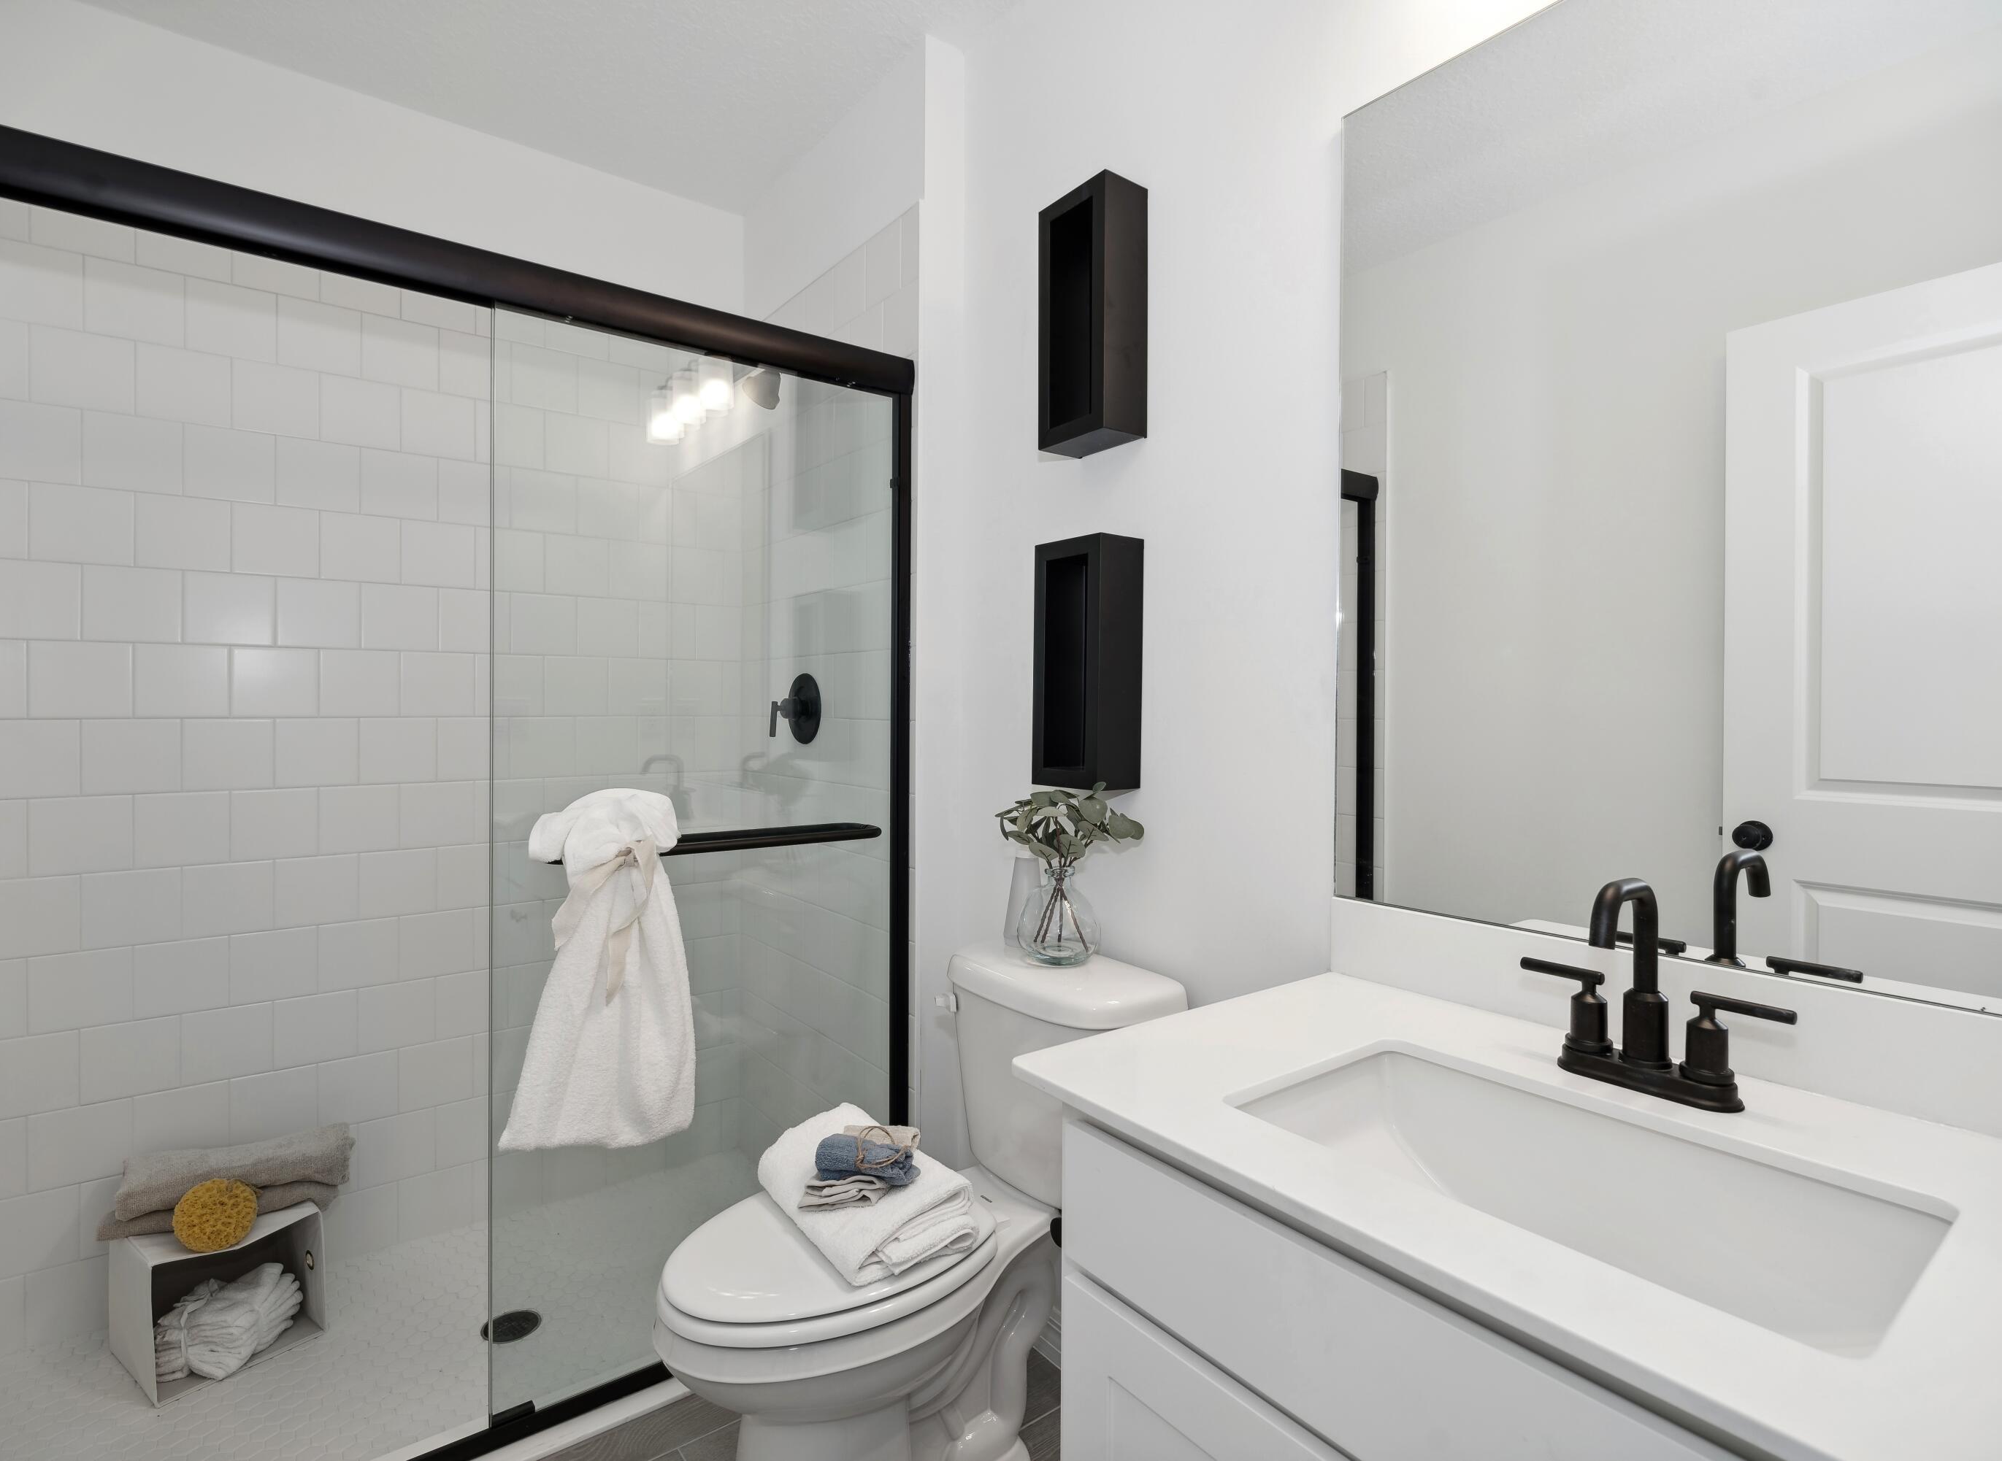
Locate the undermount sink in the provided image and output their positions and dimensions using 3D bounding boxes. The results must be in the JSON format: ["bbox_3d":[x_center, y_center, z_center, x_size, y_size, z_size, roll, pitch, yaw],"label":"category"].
[{"bbox_3d":[0.422,0.415,0.705,0.280,0.160,0.440,0,0,-36],"label":"undermount sink"}]

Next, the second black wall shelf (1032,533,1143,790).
[{"bbox_3d":[0.144,-0.111,1.551,0.096,0.408,0.165,0,0,-36],"label":"second black wall shelf"}]

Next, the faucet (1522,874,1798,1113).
[{"bbox_3d":[0.599,0.247,0.872,0.166,0.205,0.226,-1,2,-38],"label":"faucet"}]

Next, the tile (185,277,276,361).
[{"bbox_3d":[-1.658,-0.882,1.971,0.151,0.152,0.009,0,0,-36],"label":"tile"}]

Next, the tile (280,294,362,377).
[{"bbox_3d":[-1.536,-0.882,2.061,0.151,0.152,0.009,0,0,-36],"label":"tile"}]

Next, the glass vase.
[{"bbox_3d":[0.100,0.320,1.612,0.145,0.152,0.145,0,1,0],"label":"glass vase"}]

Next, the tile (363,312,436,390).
[{"bbox_3d":[-1.400,-0.881,2.132,0.152,0.152,0.010,-1,2,-37],"label":"tile"}]

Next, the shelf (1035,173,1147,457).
[{"bbox_3d":[0.159,-0.712,1.592,0.099,0.419,0.169,-1,2,-37],"label":"shelf"}]

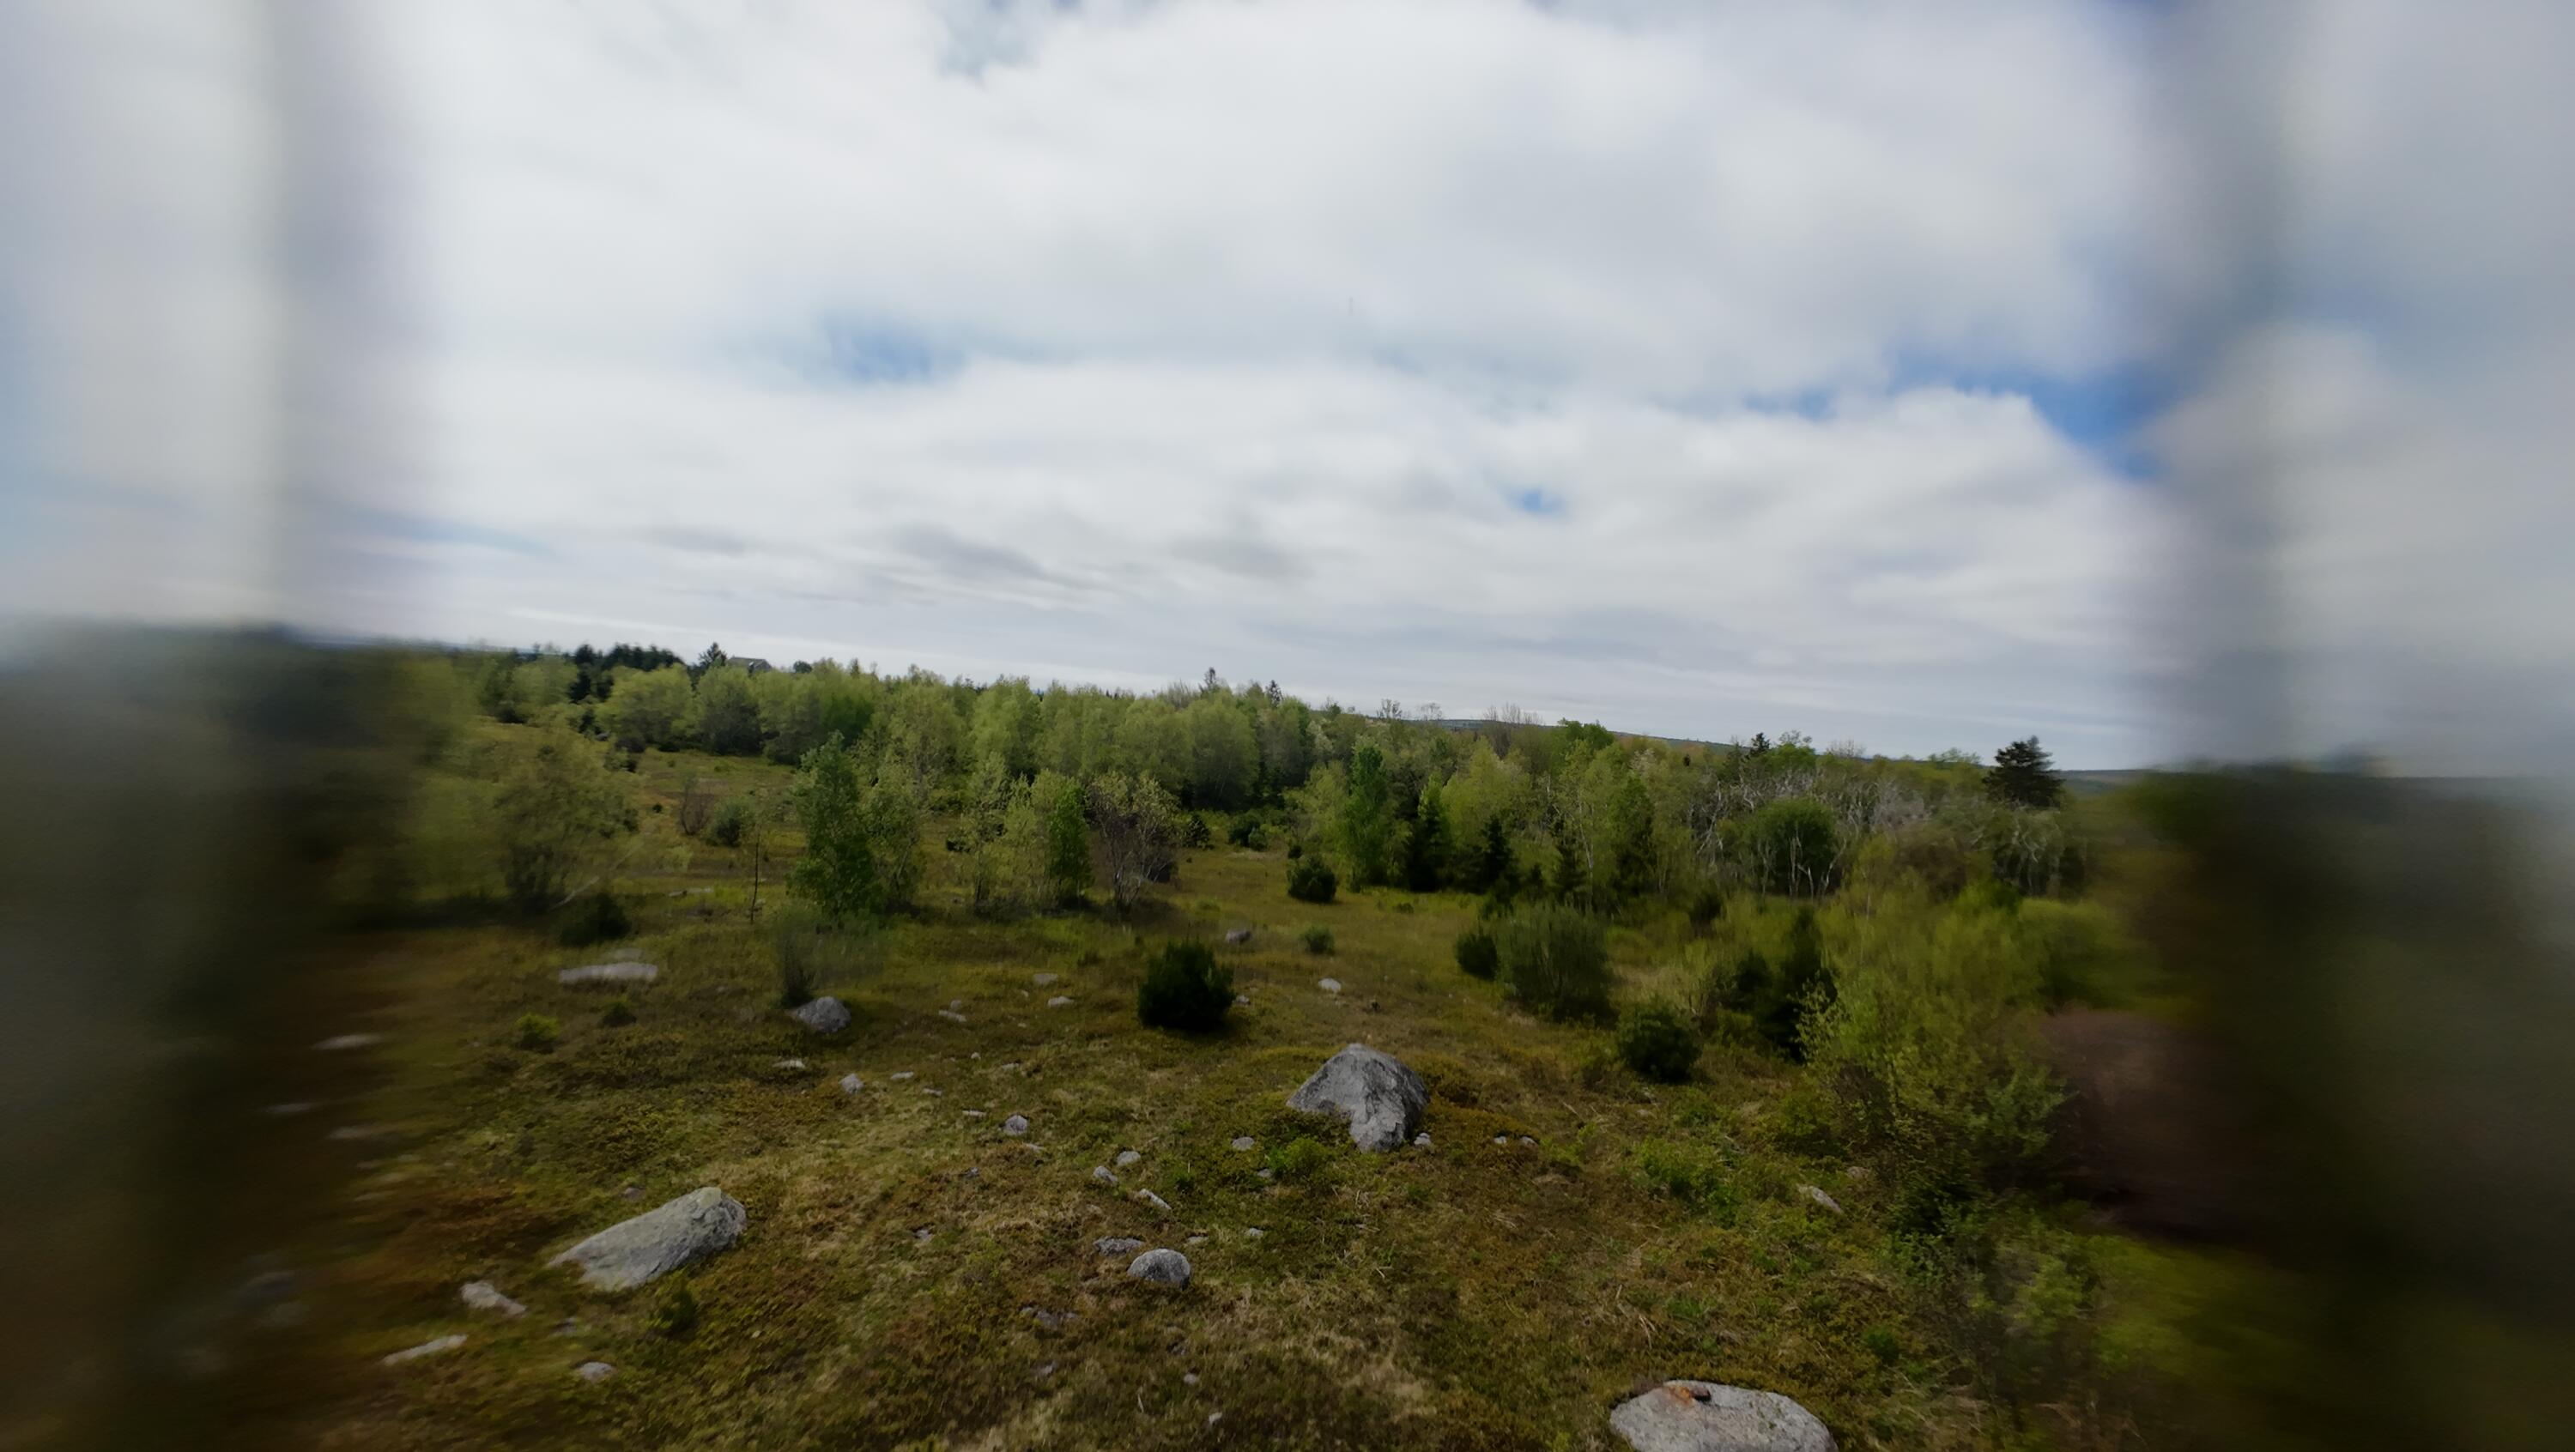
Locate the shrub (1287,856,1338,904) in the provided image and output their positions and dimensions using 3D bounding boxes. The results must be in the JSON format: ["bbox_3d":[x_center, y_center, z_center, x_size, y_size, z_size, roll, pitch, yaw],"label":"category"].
[{"bbox_3d":[0.668,4.032,21.767,1.390,1.190,1.320,4,1,3],"label":"shrub"}]

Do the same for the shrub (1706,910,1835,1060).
[{"bbox_3d":[7.931,4.131,13.467,2.150,2.240,2.040,5,1,32],"label":"shrub"}]

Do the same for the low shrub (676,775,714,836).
[{"bbox_3d":[-16.227,2.173,22.423,0.834,1.656,0.792,4,1,-36],"label":"low shrub"}]

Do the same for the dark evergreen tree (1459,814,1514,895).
[{"bbox_3d":[5.699,3.553,23.168,1.560,2.170,1.560,4,1,14],"label":"dark evergreen tree"}]

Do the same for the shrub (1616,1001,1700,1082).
[{"bbox_3d":[5.417,4.544,11.998,1.210,1.070,1.150,4,1,26],"label":"shrub"}]

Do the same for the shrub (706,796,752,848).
[{"bbox_3d":[-14.441,2.468,21.179,0.980,1.356,0.931,4,1,-34],"label":"shrub"}]

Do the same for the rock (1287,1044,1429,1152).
[{"bbox_3d":[0.813,4.000,9.207,1.598,0.787,1.438,4,0,7],"label":"rock"}]

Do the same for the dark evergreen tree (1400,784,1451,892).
[{"bbox_3d":[3.967,3.085,23.040,1.510,2.846,1.510,4,1,10],"label":"dark evergreen tree"}]

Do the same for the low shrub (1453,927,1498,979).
[{"bbox_3d":[3.415,4.097,14.739,0.840,0.889,0.798,4,1,14],"label":"low shrub"}]

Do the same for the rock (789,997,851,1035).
[{"bbox_3d":[-6.026,3.689,10.594,0.678,0.361,0.610,4,1,-29],"label":"rock"}]

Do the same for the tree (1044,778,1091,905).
[{"bbox_3d":[-5.266,2.742,19.598,1.160,2.950,1.100,4,1,-14],"label":"tree"}]

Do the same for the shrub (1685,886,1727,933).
[{"bbox_3d":[10.957,4.779,21.465,1.110,1.200,1.050,5,1,28],"label":"shrub"}]

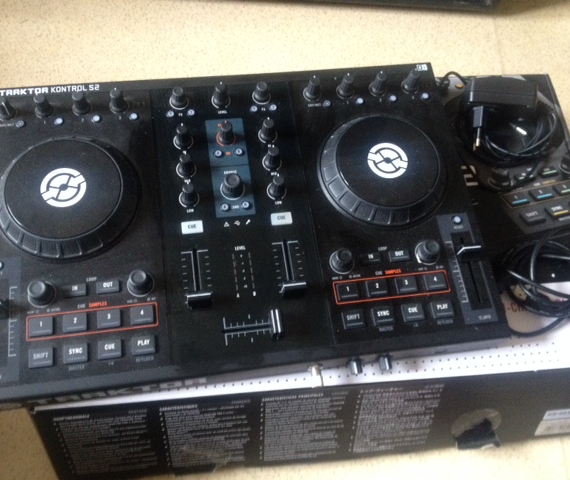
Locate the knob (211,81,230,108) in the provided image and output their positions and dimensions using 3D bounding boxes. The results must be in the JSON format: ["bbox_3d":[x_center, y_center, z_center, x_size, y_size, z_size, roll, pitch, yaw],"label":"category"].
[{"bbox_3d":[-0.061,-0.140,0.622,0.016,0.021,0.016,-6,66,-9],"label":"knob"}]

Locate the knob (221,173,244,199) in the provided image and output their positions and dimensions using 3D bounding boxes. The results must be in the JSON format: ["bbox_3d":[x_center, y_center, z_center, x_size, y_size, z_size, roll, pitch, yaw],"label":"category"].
[{"bbox_3d":[-0.047,-0.051,0.592,0.020,0.017,0.020,-6,67,-9],"label":"knob"}]

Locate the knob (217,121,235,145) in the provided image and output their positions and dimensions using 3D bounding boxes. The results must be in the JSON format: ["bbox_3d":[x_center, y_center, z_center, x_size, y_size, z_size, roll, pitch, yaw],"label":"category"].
[{"bbox_3d":[-0.055,-0.102,0.612,0.016,0.020,0.016,-6,67,-9],"label":"knob"}]

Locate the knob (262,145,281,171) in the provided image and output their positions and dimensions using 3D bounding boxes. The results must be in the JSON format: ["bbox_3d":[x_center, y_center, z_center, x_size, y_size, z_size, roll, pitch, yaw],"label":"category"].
[{"bbox_3d":[-0.011,-0.076,0.595,0.017,0.019,0.017,-6,67,-8],"label":"knob"}]

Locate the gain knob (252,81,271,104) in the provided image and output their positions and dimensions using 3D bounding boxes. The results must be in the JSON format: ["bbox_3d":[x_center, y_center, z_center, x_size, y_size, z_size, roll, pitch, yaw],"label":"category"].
[{"bbox_3d":[-0.022,-0.146,0.638,0.016,0.015,0.016,-6,67,-9],"label":"gain knob"}]

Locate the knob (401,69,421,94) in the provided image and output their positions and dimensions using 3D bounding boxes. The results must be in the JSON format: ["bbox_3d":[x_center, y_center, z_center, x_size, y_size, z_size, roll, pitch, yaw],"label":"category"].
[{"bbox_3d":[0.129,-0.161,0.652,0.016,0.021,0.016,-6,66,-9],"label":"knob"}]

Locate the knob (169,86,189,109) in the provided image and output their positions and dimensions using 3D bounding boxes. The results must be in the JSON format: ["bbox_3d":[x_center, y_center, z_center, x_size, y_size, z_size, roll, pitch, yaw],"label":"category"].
[{"bbox_3d":[-0.102,-0.139,0.626,0.016,0.015,0.016,-6,67,-9],"label":"knob"}]

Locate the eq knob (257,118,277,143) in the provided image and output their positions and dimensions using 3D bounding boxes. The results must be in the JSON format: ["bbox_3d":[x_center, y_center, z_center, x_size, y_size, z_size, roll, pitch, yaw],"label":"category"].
[{"bbox_3d":[-0.015,-0.104,0.606,0.017,0.019,0.017,-6,67,-8],"label":"eq knob"}]

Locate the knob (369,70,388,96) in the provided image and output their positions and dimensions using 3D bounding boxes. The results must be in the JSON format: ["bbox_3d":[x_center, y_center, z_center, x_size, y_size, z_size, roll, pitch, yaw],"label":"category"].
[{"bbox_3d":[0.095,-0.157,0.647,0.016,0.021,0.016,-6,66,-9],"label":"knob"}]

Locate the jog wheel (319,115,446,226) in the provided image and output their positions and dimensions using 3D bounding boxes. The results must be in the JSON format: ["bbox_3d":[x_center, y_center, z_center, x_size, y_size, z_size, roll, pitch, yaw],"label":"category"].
[{"bbox_3d":[0.095,-0.070,0.608,0.124,0.018,0.124,2,65,-5],"label":"jog wheel"}]

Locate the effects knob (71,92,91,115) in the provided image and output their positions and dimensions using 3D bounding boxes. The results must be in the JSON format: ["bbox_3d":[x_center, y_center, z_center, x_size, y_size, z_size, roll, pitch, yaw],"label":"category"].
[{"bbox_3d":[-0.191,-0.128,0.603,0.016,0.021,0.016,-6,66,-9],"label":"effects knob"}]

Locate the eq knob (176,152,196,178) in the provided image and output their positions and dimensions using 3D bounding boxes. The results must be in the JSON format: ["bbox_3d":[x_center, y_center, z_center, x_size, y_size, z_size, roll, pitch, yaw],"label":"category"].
[{"bbox_3d":[-0.090,-0.069,0.583,0.017,0.019,0.017,-6,67,-8],"label":"eq knob"}]

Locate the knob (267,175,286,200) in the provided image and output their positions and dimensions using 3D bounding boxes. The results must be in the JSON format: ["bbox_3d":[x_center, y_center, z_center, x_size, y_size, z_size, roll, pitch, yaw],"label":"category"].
[{"bbox_3d":[-0.006,-0.049,0.594,0.016,0.020,0.016,-6,67,-9],"label":"knob"}]

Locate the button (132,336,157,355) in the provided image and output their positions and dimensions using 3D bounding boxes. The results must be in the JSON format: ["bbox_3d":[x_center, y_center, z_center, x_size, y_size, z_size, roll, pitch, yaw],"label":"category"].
[{"bbox_3d":[-0.113,0.085,0.521,0.018,0.005,0.016,-6,66,-9],"label":"button"}]

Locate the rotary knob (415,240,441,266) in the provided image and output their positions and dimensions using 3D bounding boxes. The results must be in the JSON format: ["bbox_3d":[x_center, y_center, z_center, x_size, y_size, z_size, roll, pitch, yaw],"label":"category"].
[{"bbox_3d":[0.128,0.009,0.574,0.021,0.015,0.021,-6,67,-8],"label":"rotary knob"}]

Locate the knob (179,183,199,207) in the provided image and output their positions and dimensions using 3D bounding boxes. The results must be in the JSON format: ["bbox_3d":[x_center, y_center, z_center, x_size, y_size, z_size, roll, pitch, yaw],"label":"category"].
[{"bbox_3d":[-0.086,-0.041,0.582,0.016,0.020,0.016,-6,67,-9],"label":"knob"}]

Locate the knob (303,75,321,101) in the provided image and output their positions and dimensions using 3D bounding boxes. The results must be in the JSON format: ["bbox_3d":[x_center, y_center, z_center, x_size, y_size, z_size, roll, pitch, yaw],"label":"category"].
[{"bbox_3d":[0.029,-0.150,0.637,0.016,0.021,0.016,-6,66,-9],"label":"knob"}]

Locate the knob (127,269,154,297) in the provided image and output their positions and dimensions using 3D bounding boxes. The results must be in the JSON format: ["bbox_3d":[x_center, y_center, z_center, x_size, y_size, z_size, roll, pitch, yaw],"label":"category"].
[{"bbox_3d":[-0.121,0.034,0.537,0.021,0.018,0.021,-6,66,-9],"label":"knob"}]

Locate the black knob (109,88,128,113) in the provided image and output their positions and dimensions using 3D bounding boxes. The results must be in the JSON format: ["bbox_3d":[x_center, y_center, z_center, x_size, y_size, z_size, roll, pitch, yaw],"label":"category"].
[{"bbox_3d":[-0.159,-0.134,0.616,0.016,0.019,0.016,-6,67,-9],"label":"black knob"}]

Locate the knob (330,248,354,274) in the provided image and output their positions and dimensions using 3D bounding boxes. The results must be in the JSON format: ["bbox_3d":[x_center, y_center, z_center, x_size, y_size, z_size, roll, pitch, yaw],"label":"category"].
[{"bbox_3d":[0.051,0.017,0.564,0.021,0.018,0.021,2,65,-5],"label":"knob"}]

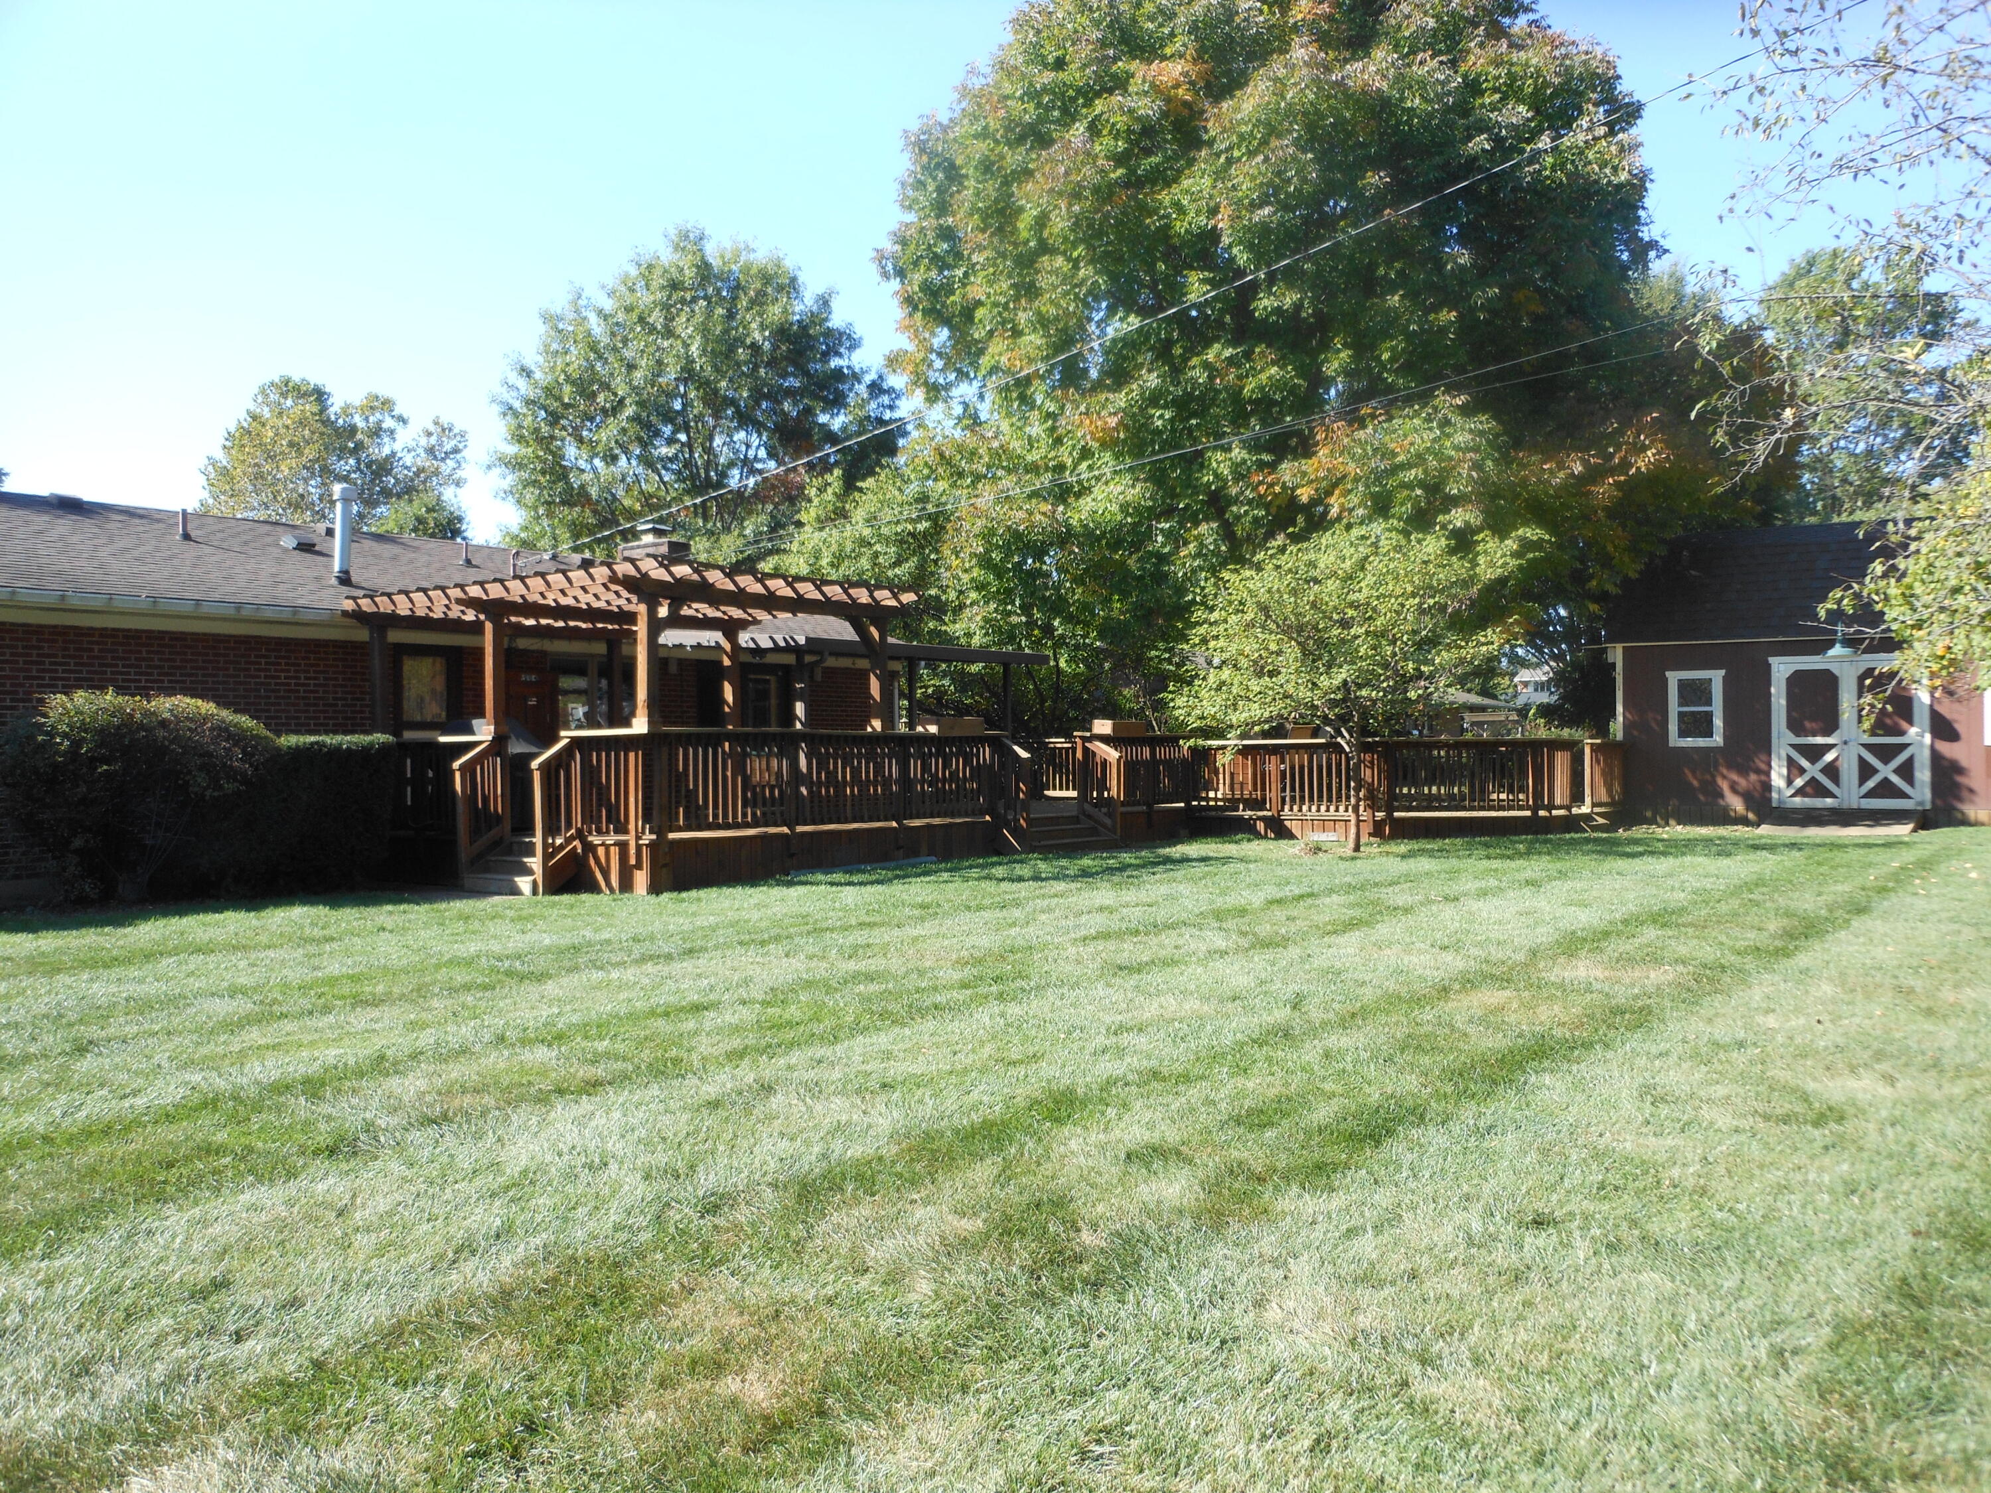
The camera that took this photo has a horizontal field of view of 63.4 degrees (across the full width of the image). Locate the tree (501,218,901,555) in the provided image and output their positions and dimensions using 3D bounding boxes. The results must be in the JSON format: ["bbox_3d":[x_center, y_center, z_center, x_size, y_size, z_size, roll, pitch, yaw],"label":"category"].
[{"bbox_3d":[-7.100,-5.500,38.500,10.000,13.900,9.800,-1,0,0],"label":"tree"}]

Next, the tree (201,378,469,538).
[{"bbox_3d":[-24.200,-5.900,59.000,10.200,15.200,10.000,-1,0,0],"label":"tree"}]

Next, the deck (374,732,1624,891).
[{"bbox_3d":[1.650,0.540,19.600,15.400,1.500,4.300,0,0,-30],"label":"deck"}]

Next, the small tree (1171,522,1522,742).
[{"bbox_3d":[4.330,-0.780,19.800,4.300,3.950,4.200,-1,0,0],"label":"small tree"}]

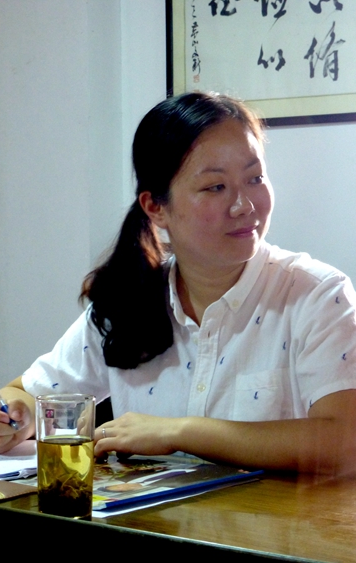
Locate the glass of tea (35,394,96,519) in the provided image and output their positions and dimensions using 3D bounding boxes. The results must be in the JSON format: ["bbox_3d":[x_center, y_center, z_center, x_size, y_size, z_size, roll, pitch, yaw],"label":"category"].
[{"bbox_3d":[-0.124,0.194,1.580,0.067,0.129,0.067,-1,2,0],"label":"glass of tea"}]

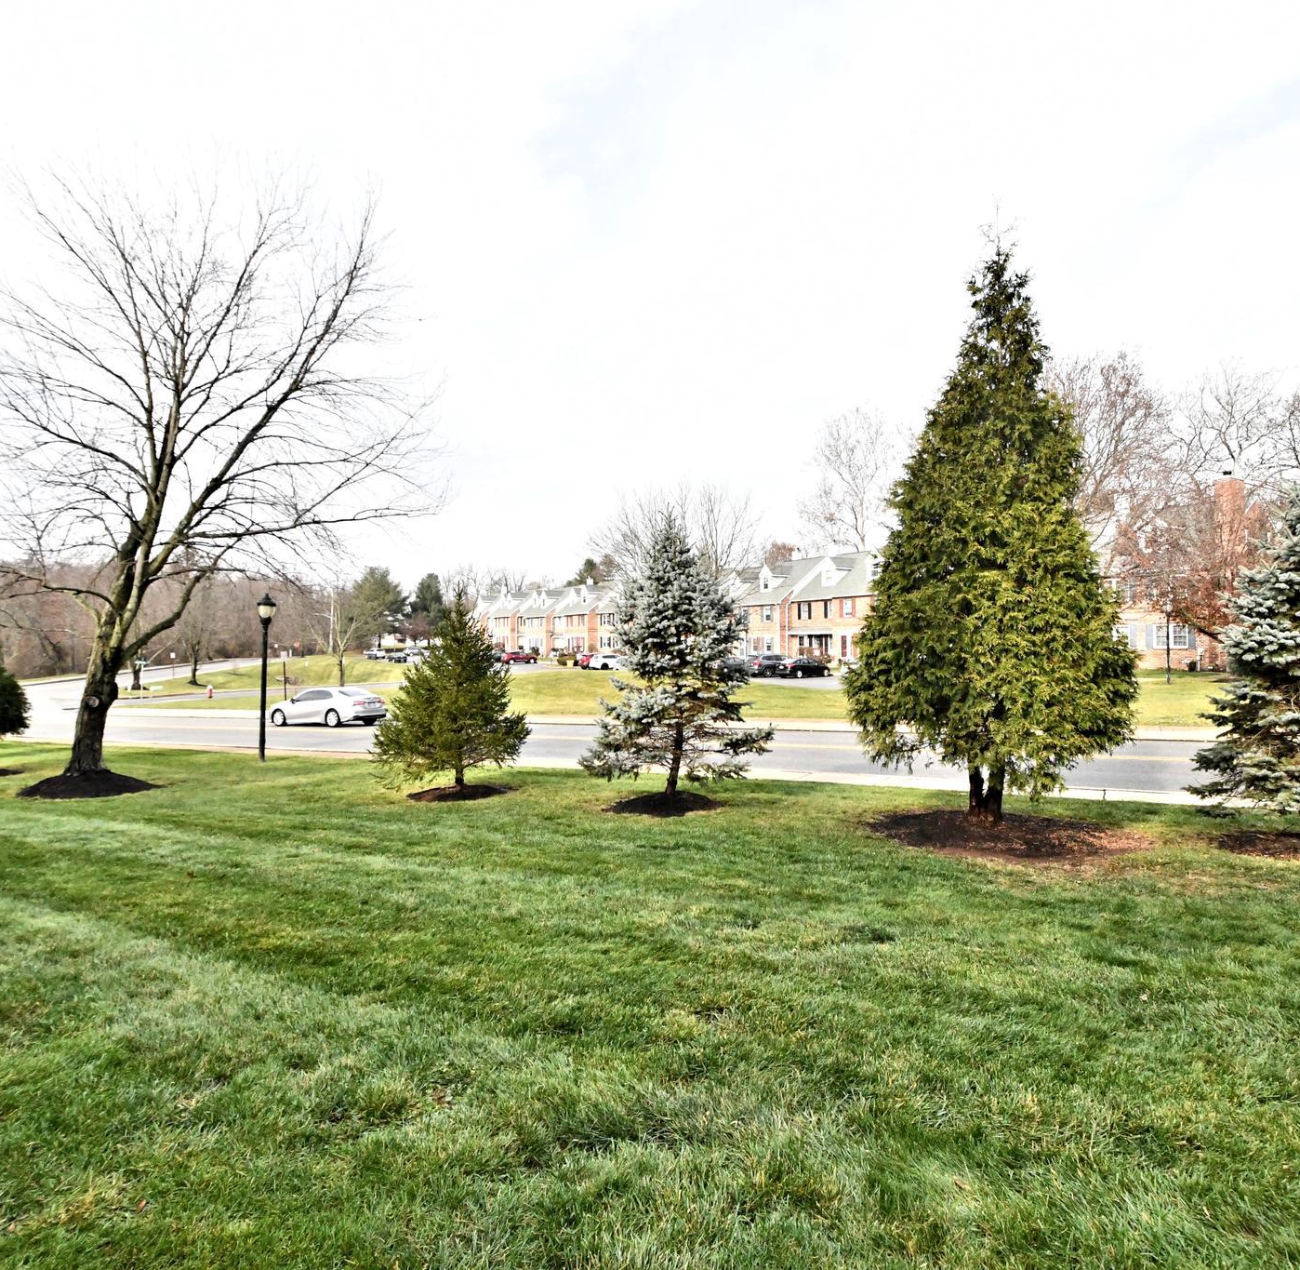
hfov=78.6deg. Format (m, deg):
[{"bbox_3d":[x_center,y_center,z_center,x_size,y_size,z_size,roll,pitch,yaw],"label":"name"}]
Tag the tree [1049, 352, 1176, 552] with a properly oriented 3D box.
[{"bbox_3d":[33.014,-9.300,58.000,10.500,22.734,10.500,0,0,0],"label":"tree"}]

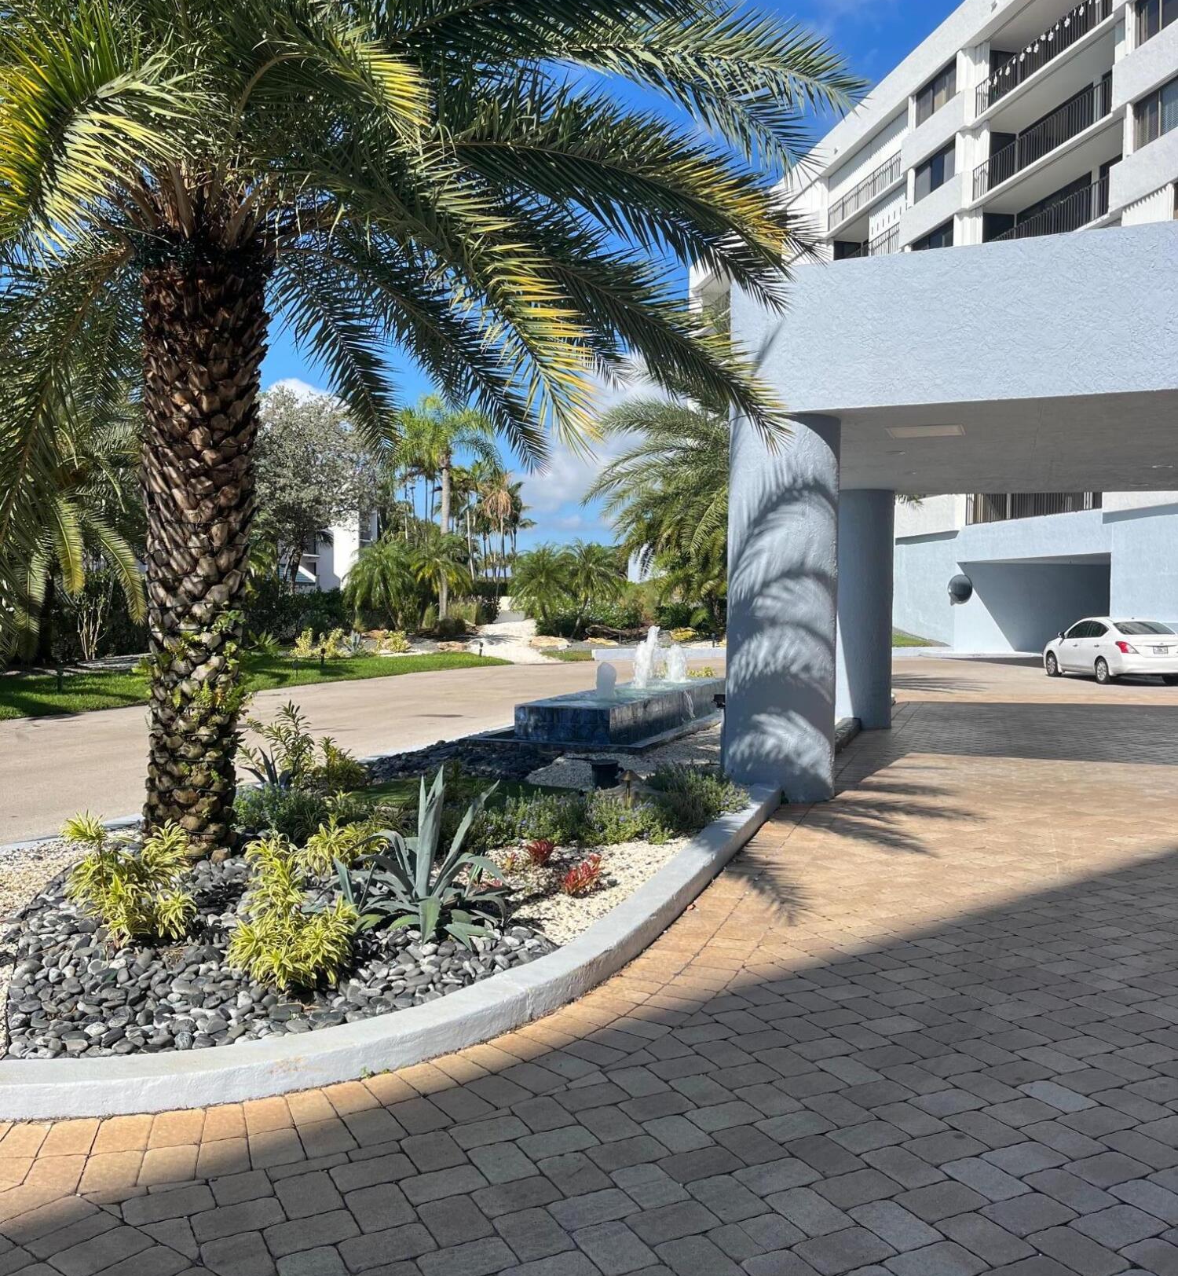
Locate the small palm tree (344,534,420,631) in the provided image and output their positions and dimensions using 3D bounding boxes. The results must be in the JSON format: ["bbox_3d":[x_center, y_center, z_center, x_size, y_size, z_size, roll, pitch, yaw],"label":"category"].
[{"bbox_3d":[-6.795,-1.785,39.000,2.596,3.124,2.600,1,1,0],"label":"small palm tree"}]

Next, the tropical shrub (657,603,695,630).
[{"bbox_3d":[3.028,-0.746,41.000,1.407,1.024,1.300,1,1,0],"label":"tropical shrub"}]

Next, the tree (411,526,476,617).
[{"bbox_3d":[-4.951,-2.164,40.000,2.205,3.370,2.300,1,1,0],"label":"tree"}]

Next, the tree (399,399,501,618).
[{"bbox_3d":[-5.084,-4.597,42.500,3.669,8.090,3.600,1,1,0],"label":"tree"}]

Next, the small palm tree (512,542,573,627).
[{"bbox_3d":[-1.599,-1.663,41.000,2.132,3.198,2.100,1,1,0],"label":"small palm tree"}]

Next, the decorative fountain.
[{"bbox_3d":[0.810,0.526,18.345,1.300,1.420,7.700,1,1,17],"label":"decorative fountain"}]

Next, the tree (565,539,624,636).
[{"bbox_3d":[0.192,-1.748,41.000,2.047,3.369,2.100,1,1,0],"label":"tree"}]

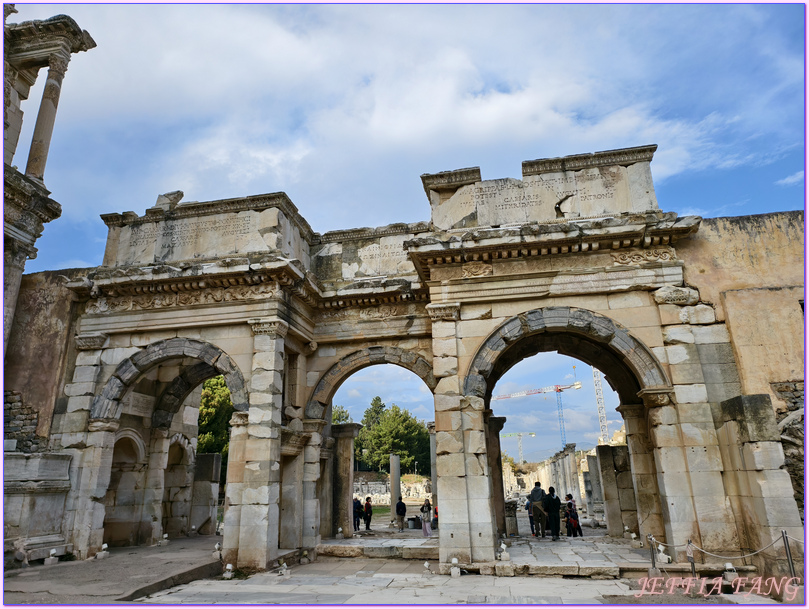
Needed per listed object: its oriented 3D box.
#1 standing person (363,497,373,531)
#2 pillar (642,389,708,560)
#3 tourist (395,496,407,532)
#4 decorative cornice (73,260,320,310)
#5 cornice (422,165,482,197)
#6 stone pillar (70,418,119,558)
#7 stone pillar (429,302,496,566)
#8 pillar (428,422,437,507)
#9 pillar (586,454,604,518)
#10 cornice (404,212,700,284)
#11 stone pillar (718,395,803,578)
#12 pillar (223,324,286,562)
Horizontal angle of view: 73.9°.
[{"bbox_3d":[-1.926,11.041,28.419,0.400,1.650,0.500,-1,-19,0],"label":"standing person"},{"bbox_3d":[6.297,3.999,12.827,0.750,3.860,0.750,-5,-19,10],"label":"pillar"},{"bbox_3d":[-0.182,10.620,27.200,0.520,1.700,0.330,-4,-17,6],"label":"tourist"},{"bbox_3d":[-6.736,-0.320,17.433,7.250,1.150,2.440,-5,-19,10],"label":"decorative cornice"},{"bbox_3d":[1.462,-3.666,16.495,1.800,0.460,1.000,-5,-19,10],"label":"cornice"},{"bbox_3d":[-8.802,5.215,15.456,0.700,3.720,0.750,-5,-19,10],"label":"stone pillar"},{"bbox_3d":[1.449,3.179,14.130,1.410,6.500,0.850,-5,-19,10],"label":"stone pillar"},{"bbox_3d":[1.800,9.375,30.054,0.750,5.493,0.750,-5,-17,9],"label":"pillar"},{"bbox_3d":[11.988,11.409,33.932,0.800,3.650,0.750,-5,-18,10],"label":"pillar"},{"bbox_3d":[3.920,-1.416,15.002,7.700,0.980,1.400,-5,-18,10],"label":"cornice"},{"bbox_3d":[8.440,4.177,12.694,0.780,3.850,1.400,-5,-18,10],"label":"stone pillar"},{"bbox_3d":[-4.054,3.685,15.067,1.300,6.600,0.850,-5,-19,10],"label":"pillar"}]

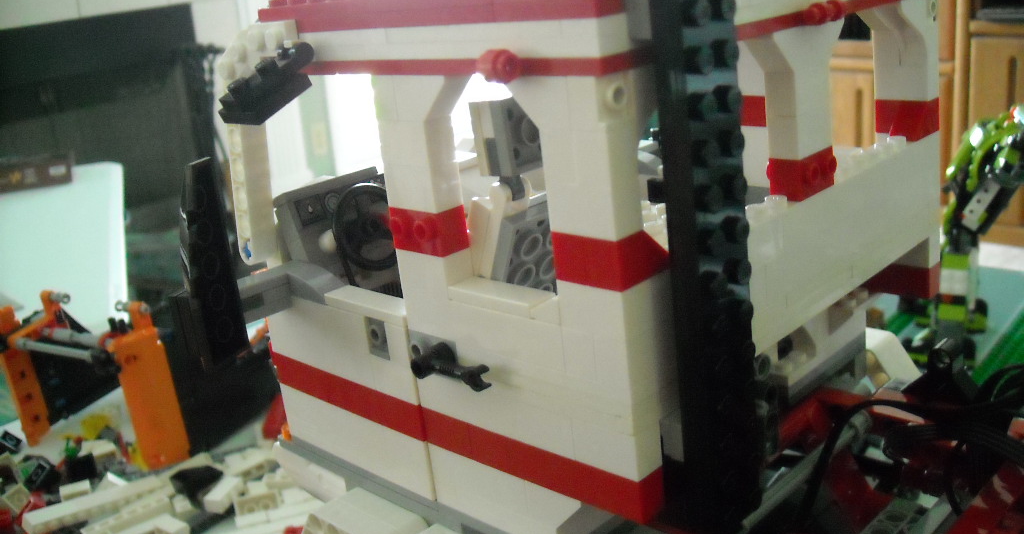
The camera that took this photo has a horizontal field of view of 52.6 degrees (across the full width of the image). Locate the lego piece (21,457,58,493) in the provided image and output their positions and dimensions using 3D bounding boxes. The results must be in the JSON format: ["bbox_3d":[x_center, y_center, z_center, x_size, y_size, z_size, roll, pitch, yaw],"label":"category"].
[{"bbox_3d":[-0.276,0.122,0.605,0.013,0.011,0.017,-8,17,-3],"label":"lego piece"}]

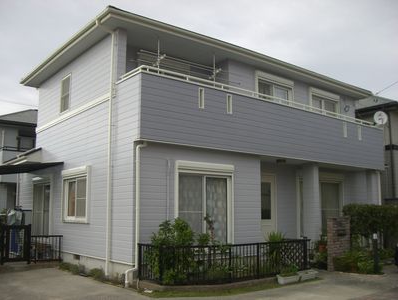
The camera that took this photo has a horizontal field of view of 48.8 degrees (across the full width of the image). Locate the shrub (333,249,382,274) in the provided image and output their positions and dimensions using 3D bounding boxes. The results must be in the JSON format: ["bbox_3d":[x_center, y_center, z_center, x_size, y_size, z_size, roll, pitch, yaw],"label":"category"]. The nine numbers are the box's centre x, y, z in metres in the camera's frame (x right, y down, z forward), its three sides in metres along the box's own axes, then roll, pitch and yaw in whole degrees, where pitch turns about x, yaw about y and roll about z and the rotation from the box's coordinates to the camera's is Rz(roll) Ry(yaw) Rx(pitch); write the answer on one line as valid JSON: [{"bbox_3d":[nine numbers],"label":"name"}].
[{"bbox_3d":[4.338,3.016,12.005,0.750,0.580,1.050,7,-11,-37],"label":"shrub"}]

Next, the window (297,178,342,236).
[{"bbox_3d":[4.014,1.999,14.401,2.300,2.150,0.120,7,-11,-37],"label":"window"}]

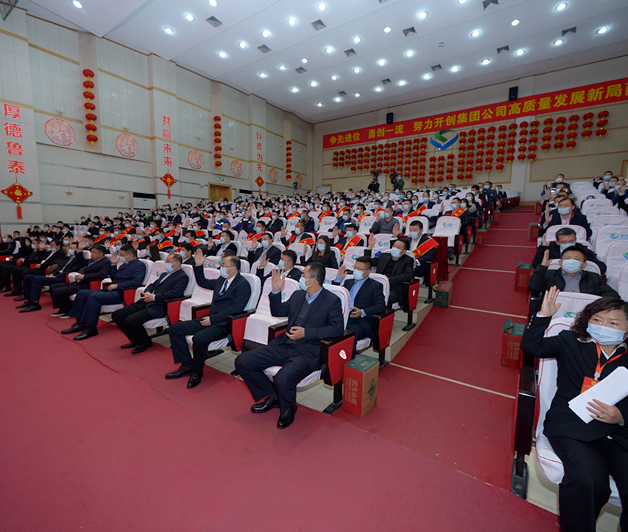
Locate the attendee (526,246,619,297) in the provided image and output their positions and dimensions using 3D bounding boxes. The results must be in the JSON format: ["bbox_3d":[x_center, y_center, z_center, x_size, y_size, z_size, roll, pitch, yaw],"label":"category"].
[{"bbox_3d":[2.640,0.398,3.198,0.710,1.180,0.870,5,8,34],"label":"attendee"}]

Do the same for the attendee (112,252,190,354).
[{"bbox_3d":[-2.007,0.432,4.081,0.658,1.156,0.863,5,8,34],"label":"attendee"}]

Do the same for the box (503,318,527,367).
[{"bbox_3d":[2.179,0.827,3.359,0.195,0.480,0.250,5,19,35],"label":"box"}]

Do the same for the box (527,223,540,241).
[{"bbox_3d":[5.299,-0.826,7.489,0.183,0.396,0.253,0,15,18],"label":"box"}]

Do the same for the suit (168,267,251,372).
[{"bbox_3d":[-1.105,0.525,3.460,0.740,1.017,0.873,5,8,34],"label":"suit"}]

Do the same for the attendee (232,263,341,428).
[{"bbox_3d":[-0.154,0.584,2.787,0.729,1.207,0.904,5,8,34],"label":"attendee"}]

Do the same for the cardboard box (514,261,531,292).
[{"bbox_3d":[3.511,0.168,5.201,0.195,0.480,0.250,5,19,35],"label":"cardboard box"}]

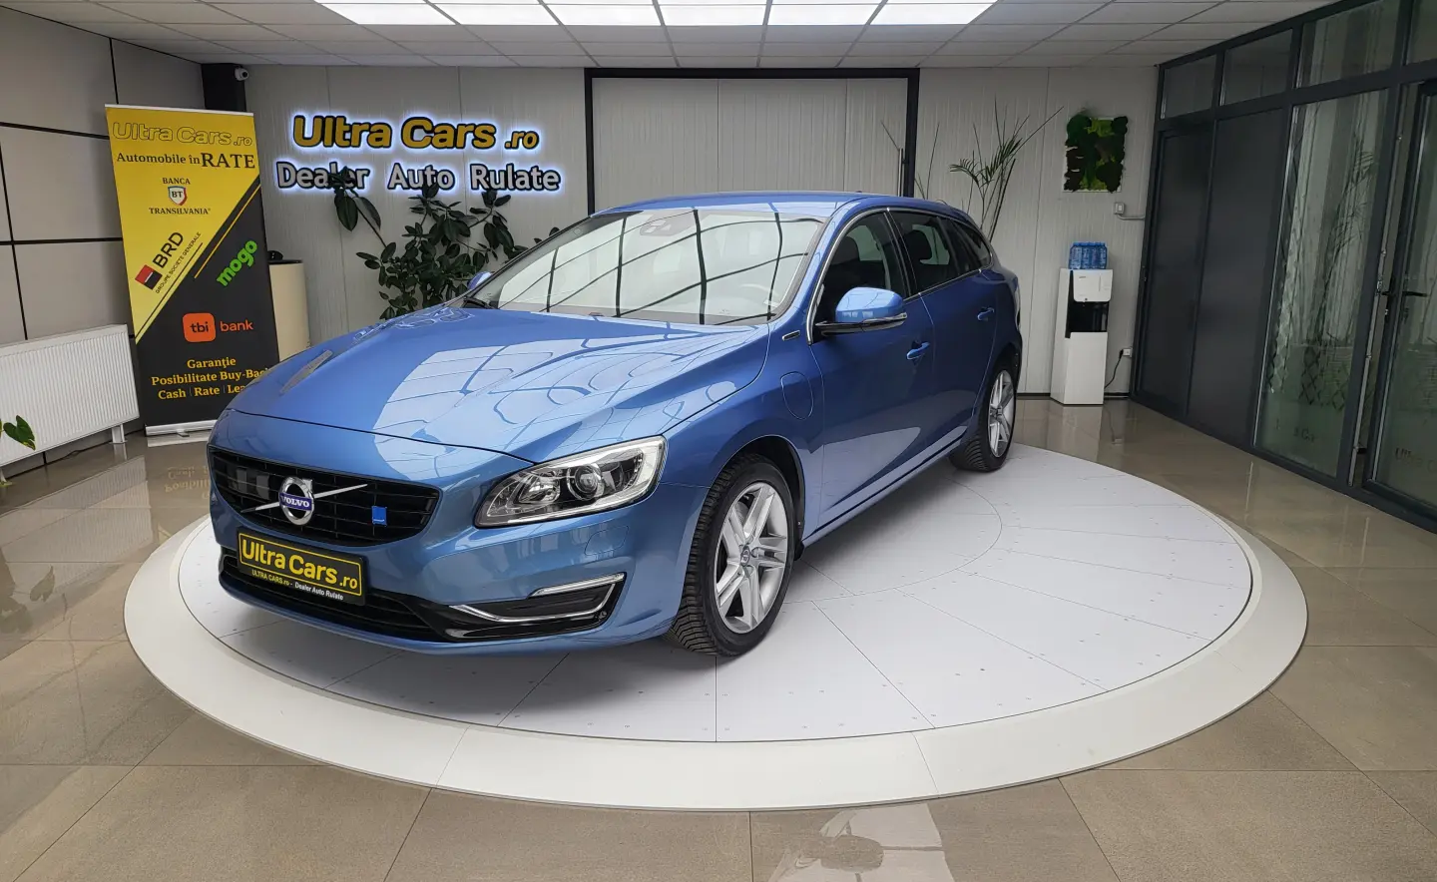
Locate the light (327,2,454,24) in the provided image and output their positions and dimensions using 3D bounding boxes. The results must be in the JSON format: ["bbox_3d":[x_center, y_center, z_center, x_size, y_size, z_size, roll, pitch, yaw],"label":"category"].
[{"bbox_3d":[-1.827,-2.411,5.602,0.600,0.050,0.600,0,13,0],"label":"light"}]

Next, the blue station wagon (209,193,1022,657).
[{"bbox_3d":[0.047,-0.408,4.674,1.950,1.484,4.635,8,15,31],"label":"blue station wagon"}]

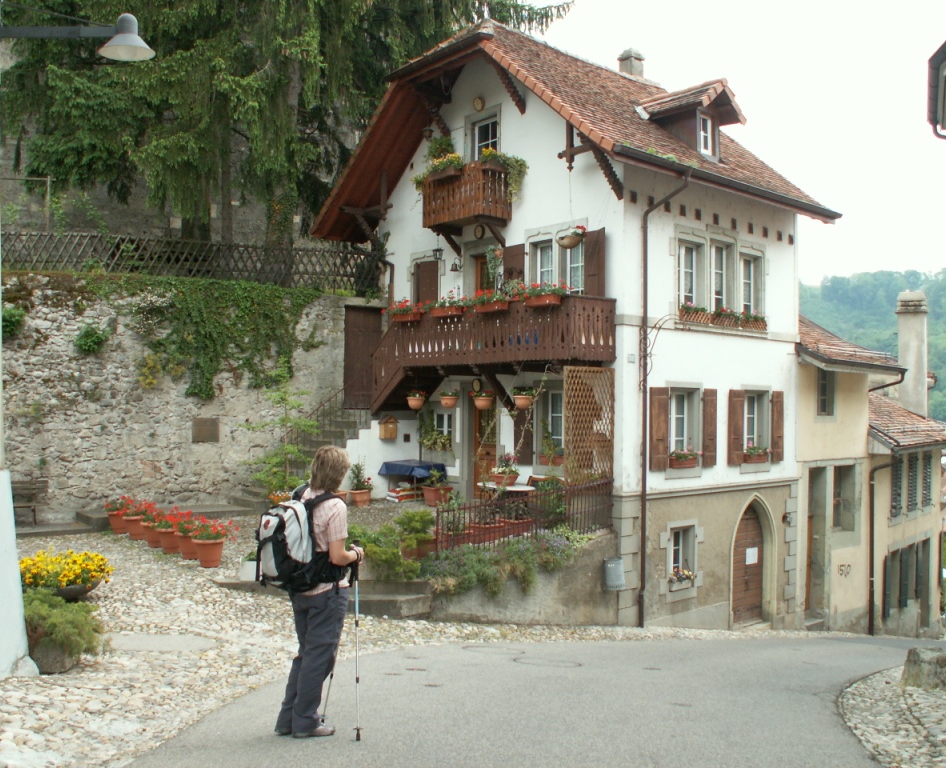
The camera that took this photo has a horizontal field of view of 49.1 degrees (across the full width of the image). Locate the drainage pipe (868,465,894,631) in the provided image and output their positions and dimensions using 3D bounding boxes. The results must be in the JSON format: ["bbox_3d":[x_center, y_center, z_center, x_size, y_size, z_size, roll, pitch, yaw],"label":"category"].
[{"bbox_3d":[8.895,3.580,22.600,0.500,3.850,0.140,-1,-2,38],"label":"drainage pipe"}]

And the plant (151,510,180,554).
[{"bbox_3d":[-3.552,1.704,12.150,0.400,0.545,0.400,0,-1,0],"label":"plant"}]

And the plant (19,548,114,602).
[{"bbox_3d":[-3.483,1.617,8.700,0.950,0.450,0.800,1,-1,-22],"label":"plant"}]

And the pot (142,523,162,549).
[{"bbox_3d":[-4.008,1.897,13.060,0.365,0.310,0.365,1,-1,-17],"label":"pot"}]

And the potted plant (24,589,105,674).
[{"bbox_3d":[-2.716,1.616,6.800,0.590,0.550,0.550,1,-1,-22],"label":"potted plant"}]

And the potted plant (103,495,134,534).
[{"bbox_3d":[-4.884,1.800,14.341,0.430,0.530,0.430,1,-1,-19],"label":"potted plant"}]

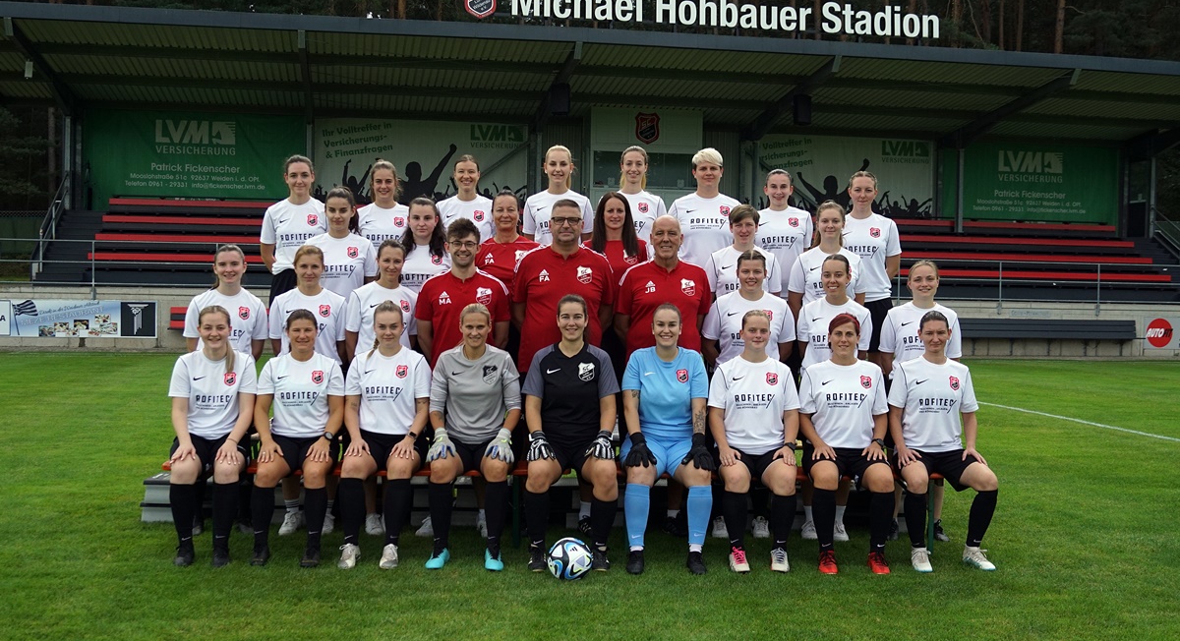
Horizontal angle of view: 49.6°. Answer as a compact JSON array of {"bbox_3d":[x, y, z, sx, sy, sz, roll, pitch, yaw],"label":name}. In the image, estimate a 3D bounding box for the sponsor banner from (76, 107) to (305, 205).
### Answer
[{"bbox_3d":[-10.409,-4.187,33.700,5.650,2.550,0.050,1,1,-10],"label":"sponsor banner"}]

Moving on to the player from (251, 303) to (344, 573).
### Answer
[{"bbox_3d":[-1.560,0.589,6.840,0.500,1.310,0.720,1,1,-5],"label":"player"}]

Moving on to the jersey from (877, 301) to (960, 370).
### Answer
[{"bbox_3d":[1.925,0.158,7.456,0.470,0.540,0.260,1,1,11],"label":"jersey"}]

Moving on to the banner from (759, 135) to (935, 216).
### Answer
[{"bbox_3d":[6.655,-3.772,33.682,5.070,2.150,0.050,1,1,-9],"label":"banner"}]

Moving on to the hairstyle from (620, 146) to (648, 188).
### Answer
[{"bbox_3d":[0.286,-0.977,8.170,0.190,0.275,0.230,1,1,2],"label":"hairstyle"}]

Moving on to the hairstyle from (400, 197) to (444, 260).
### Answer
[{"bbox_3d":[-1.007,-0.558,7.720,0.250,0.360,0.220,1,2,-6],"label":"hairstyle"}]

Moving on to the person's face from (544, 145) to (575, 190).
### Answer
[{"bbox_3d":[-0.191,-0.952,7.880,0.180,0.250,0.200,1,2,-1],"label":"person's face"}]

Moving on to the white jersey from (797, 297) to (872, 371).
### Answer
[{"bbox_3d":[1.452,0.102,7.580,0.450,0.510,0.260,1,1,1],"label":"white jersey"}]

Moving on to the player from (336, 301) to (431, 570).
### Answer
[{"bbox_3d":[-1.091,0.577,6.786,0.500,1.350,0.660,1,1,-3],"label":"player"}]

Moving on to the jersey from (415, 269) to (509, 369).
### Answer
[{"bbox_3d":[-0.761,0.033,7.587,0.570,0.690,0.290,1,1,-3],"label":"jersey"}]

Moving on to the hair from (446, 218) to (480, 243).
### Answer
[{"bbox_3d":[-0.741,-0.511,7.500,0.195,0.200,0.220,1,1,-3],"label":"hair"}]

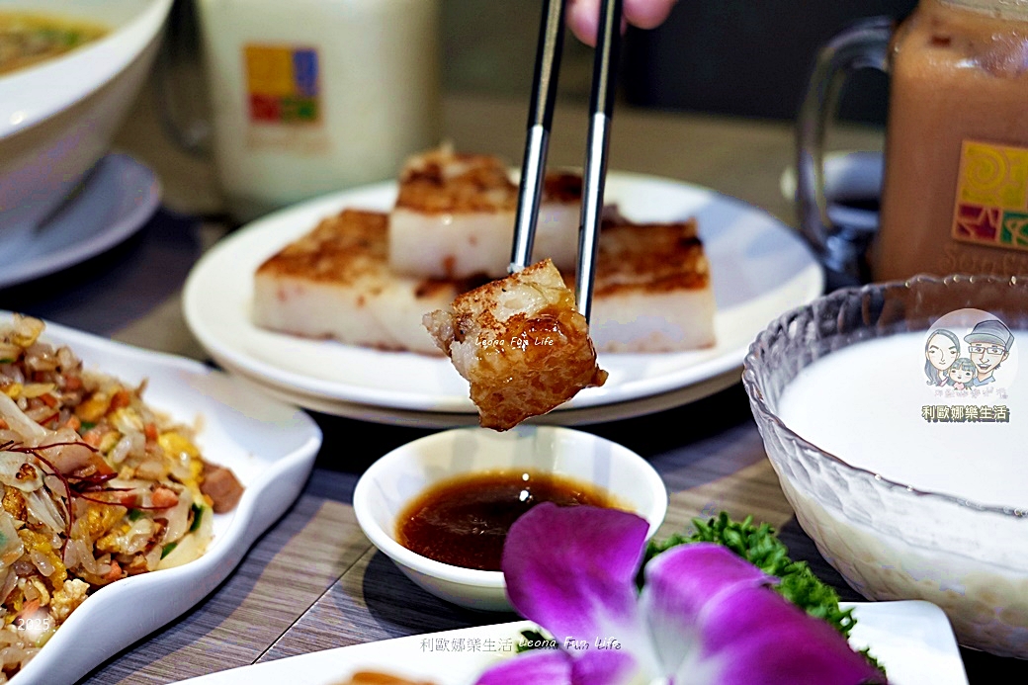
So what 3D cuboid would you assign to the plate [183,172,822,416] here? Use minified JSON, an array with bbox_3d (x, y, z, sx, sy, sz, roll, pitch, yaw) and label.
[{"bbox_3d":[-0.003,-0.014,0.538,0.199,0.021,0.199,-1,24,1],"label":"plate"}]

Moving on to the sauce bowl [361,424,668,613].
[{"bbox_3d":[-0.001,0.055,0.473,0.087,0.026,0.087,0,25,0],"label":"sauce bowl"}]

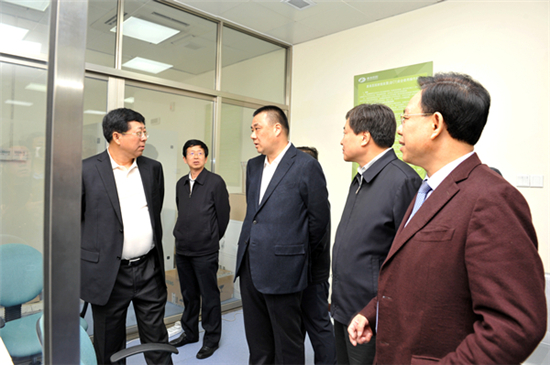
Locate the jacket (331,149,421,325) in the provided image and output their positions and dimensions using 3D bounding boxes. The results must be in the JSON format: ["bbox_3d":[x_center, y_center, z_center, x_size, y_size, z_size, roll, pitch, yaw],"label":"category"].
[{"bbox_3d":[0.440,0.220,1.510,0.360,0.710,0.540,2,3,-12],"label":"jacket"}]

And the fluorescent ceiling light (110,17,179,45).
[{"bbox_3d":[-1.446,-1.695,4.068,0.580,0.060,0.600,0,4,-43],"label":"fluorescent ceiling light"}]

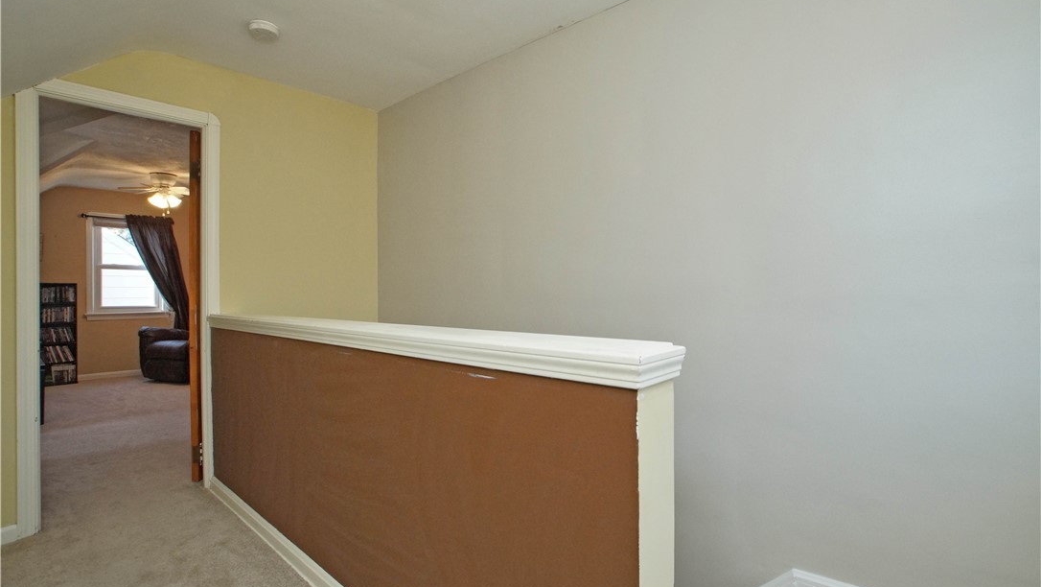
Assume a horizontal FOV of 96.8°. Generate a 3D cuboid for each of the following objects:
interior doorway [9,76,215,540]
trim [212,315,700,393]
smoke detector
[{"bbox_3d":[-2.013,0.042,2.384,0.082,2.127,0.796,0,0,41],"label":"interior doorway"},{"bbox_3d":[-0.700,0.151,1.801,2.647,0.073,0.209,0,0,41],"label":"trim"},{"bbox_3d":[-1.295,-1.324,2.339,0.131,0.040,0.131,0,0,41],"label":"smoke detector"}]

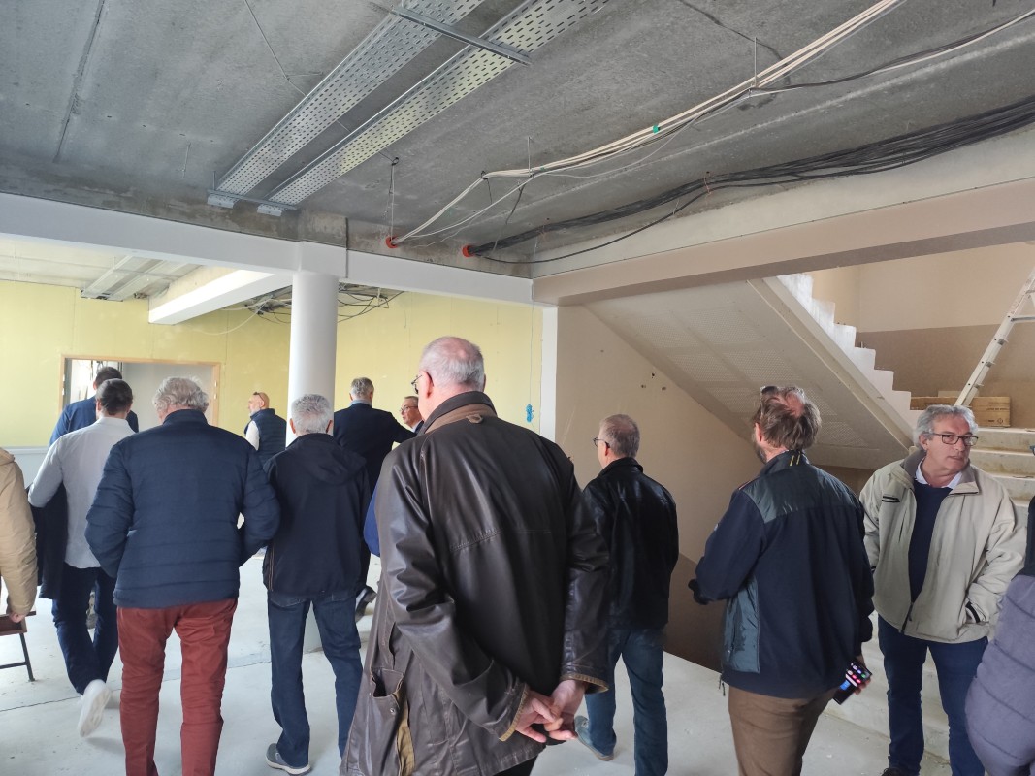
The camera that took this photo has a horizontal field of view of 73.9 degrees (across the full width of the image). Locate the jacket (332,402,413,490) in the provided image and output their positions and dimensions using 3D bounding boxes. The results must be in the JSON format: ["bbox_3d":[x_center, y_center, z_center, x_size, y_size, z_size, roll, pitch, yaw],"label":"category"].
[{"bbox_3d":[-1.119,0.483,5.150,0.660,0.780,0.360,2,-1,-10],"label":"jacket"}]

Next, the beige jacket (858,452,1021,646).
[{"bbox_3d":[1.755,0.639,2.840,0.390,0.740,0.610,2,-1,-35],"label":"beige jacket"}]

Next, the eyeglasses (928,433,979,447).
[{"bbox_3d":[1.739,0.206,2.765,0.142,0.043,0.140,4,-1,0],"label":"eyeglasses"}]

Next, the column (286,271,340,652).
[{"bbox_3d":[-1.413,0.485,4.667,0.302,2.501,0.302,2,-1,-37],"label":"column"}]

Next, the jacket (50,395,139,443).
[{"bbox_3d":[-2.983,0.421,4.850,0.580,0.780,0.340,2,-1,-33],"label":"jacket"}]

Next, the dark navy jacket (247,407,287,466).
[{"bbox_3d":[-2.365,0.526,6.600,0.320,0.680,0.480,1,-1,24],"label":"dark navy jacket"}]

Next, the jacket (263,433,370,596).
[{"bbox_3d":[-0.899,0.555,3.050,0.490,0.700,0.320,2,-1,-14],"label":"jacket"}]

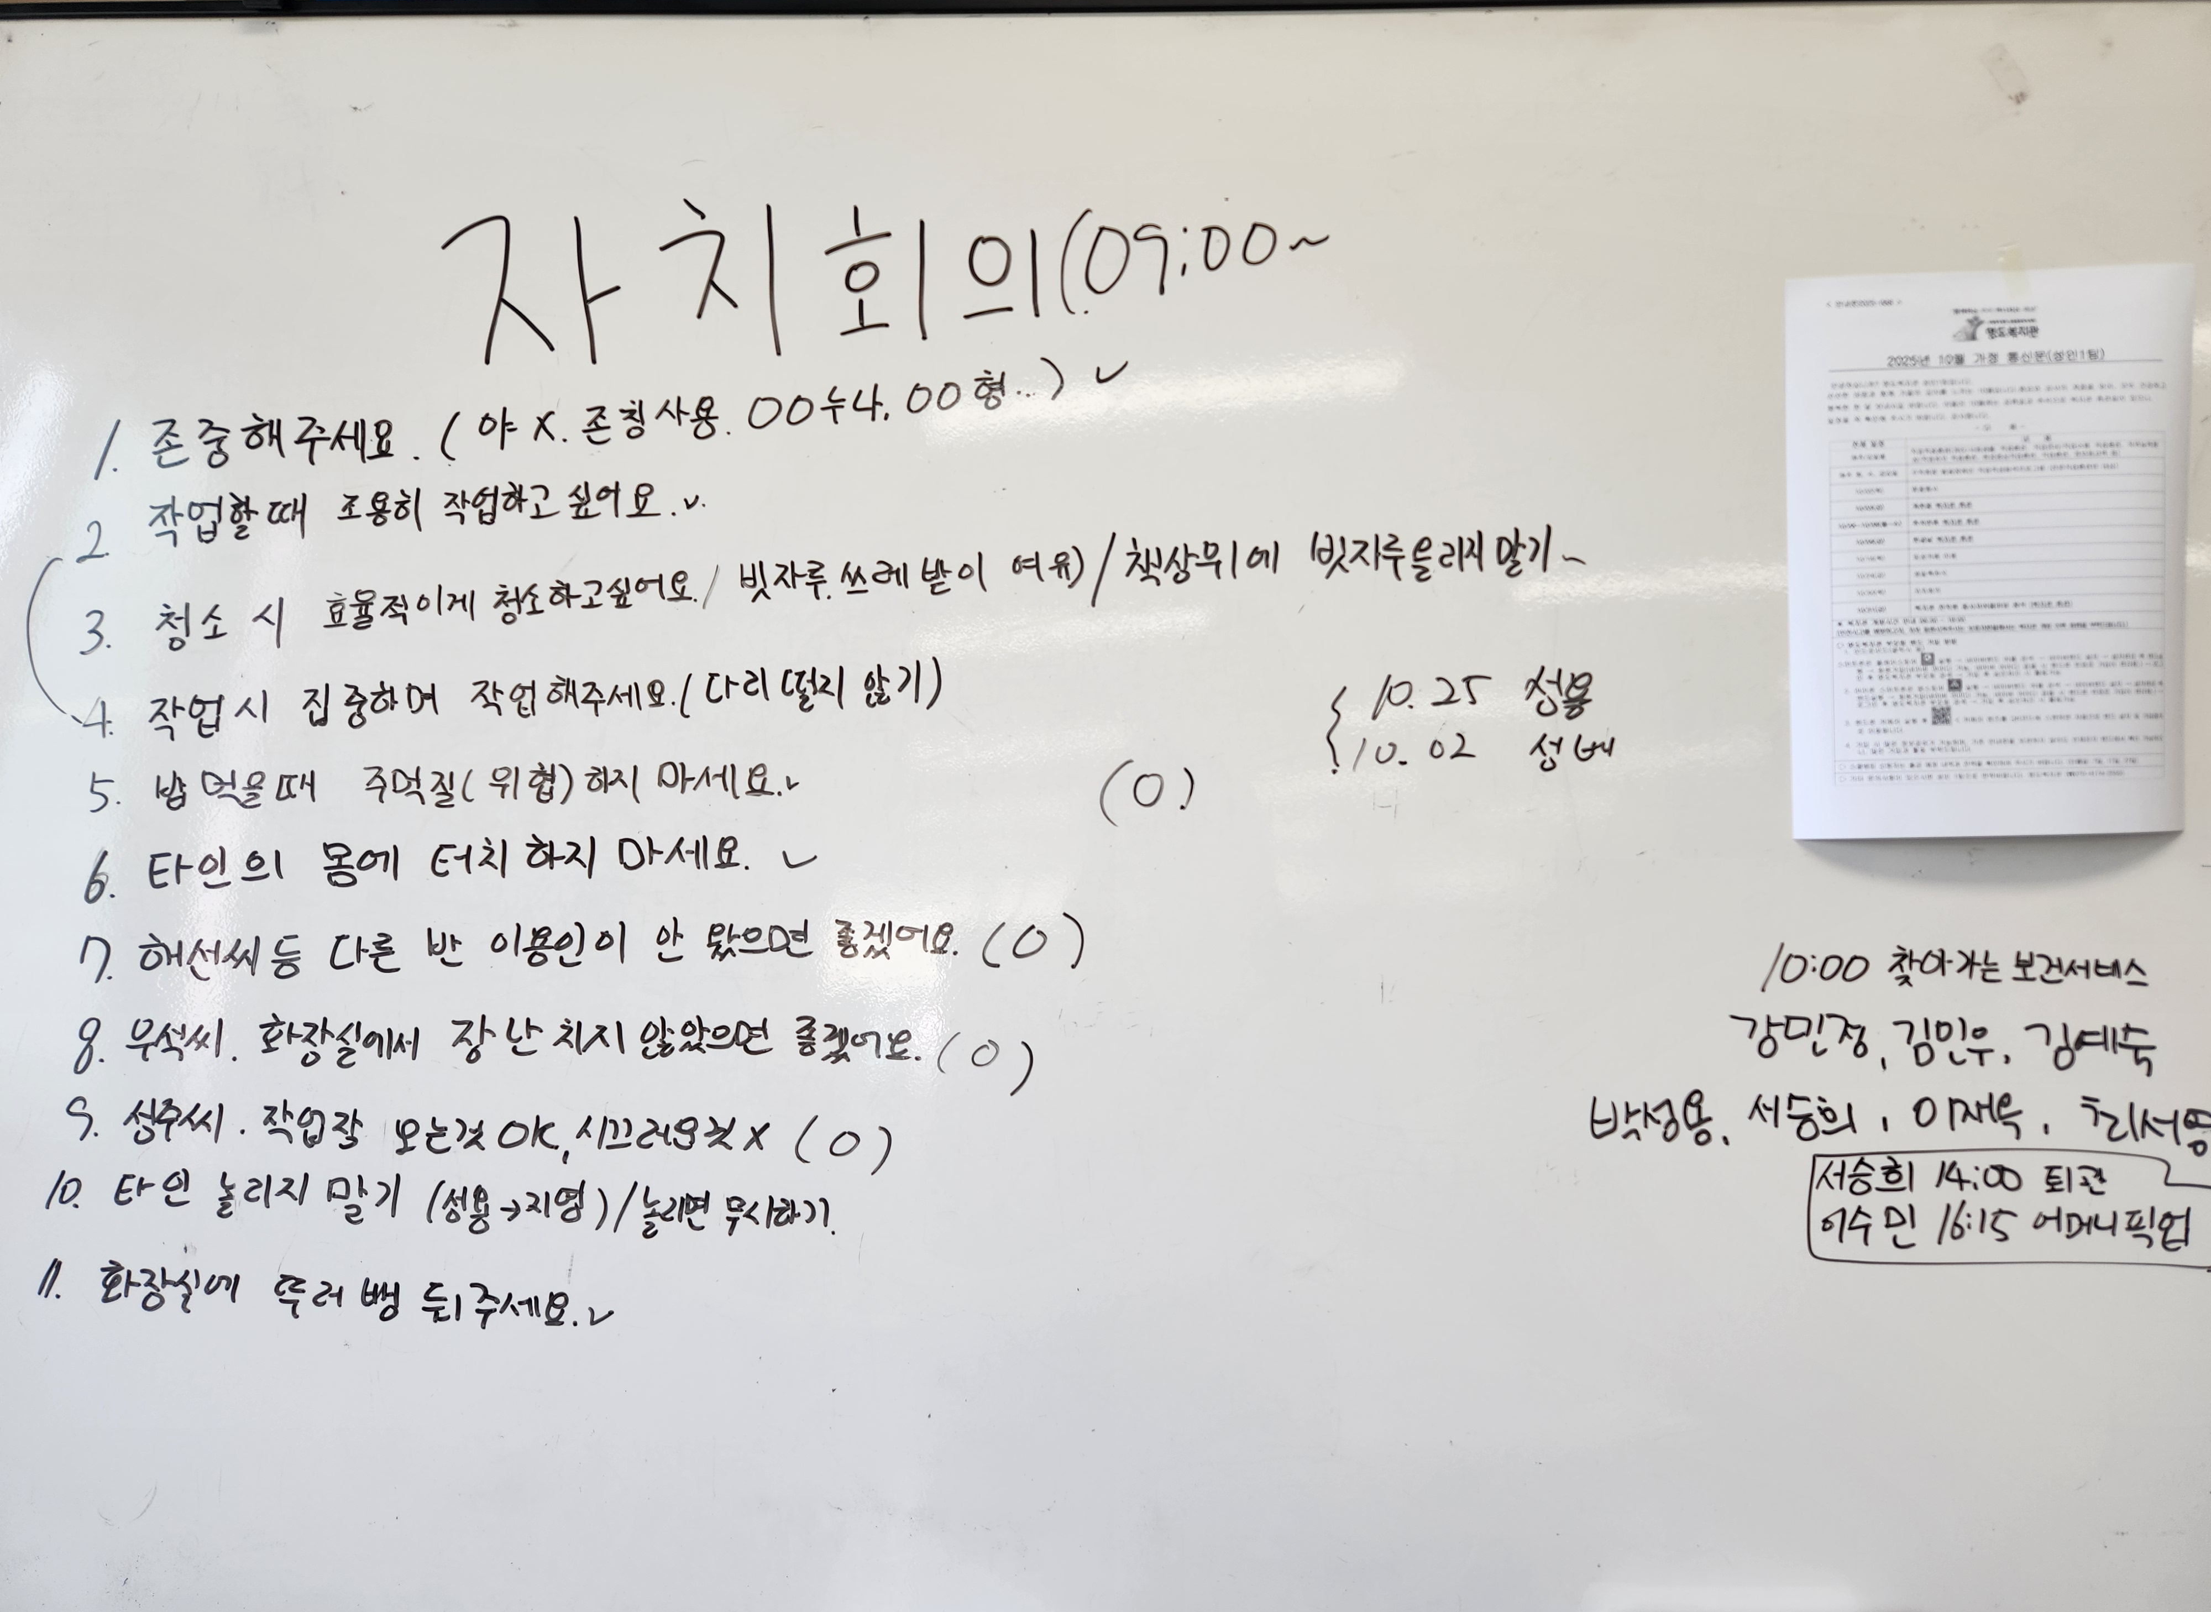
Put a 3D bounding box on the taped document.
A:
[{"bbox_3d":[0.469,-0.133,0.771,0.210,0.297,0.020,-1,3,2],"label":"taped document"}]

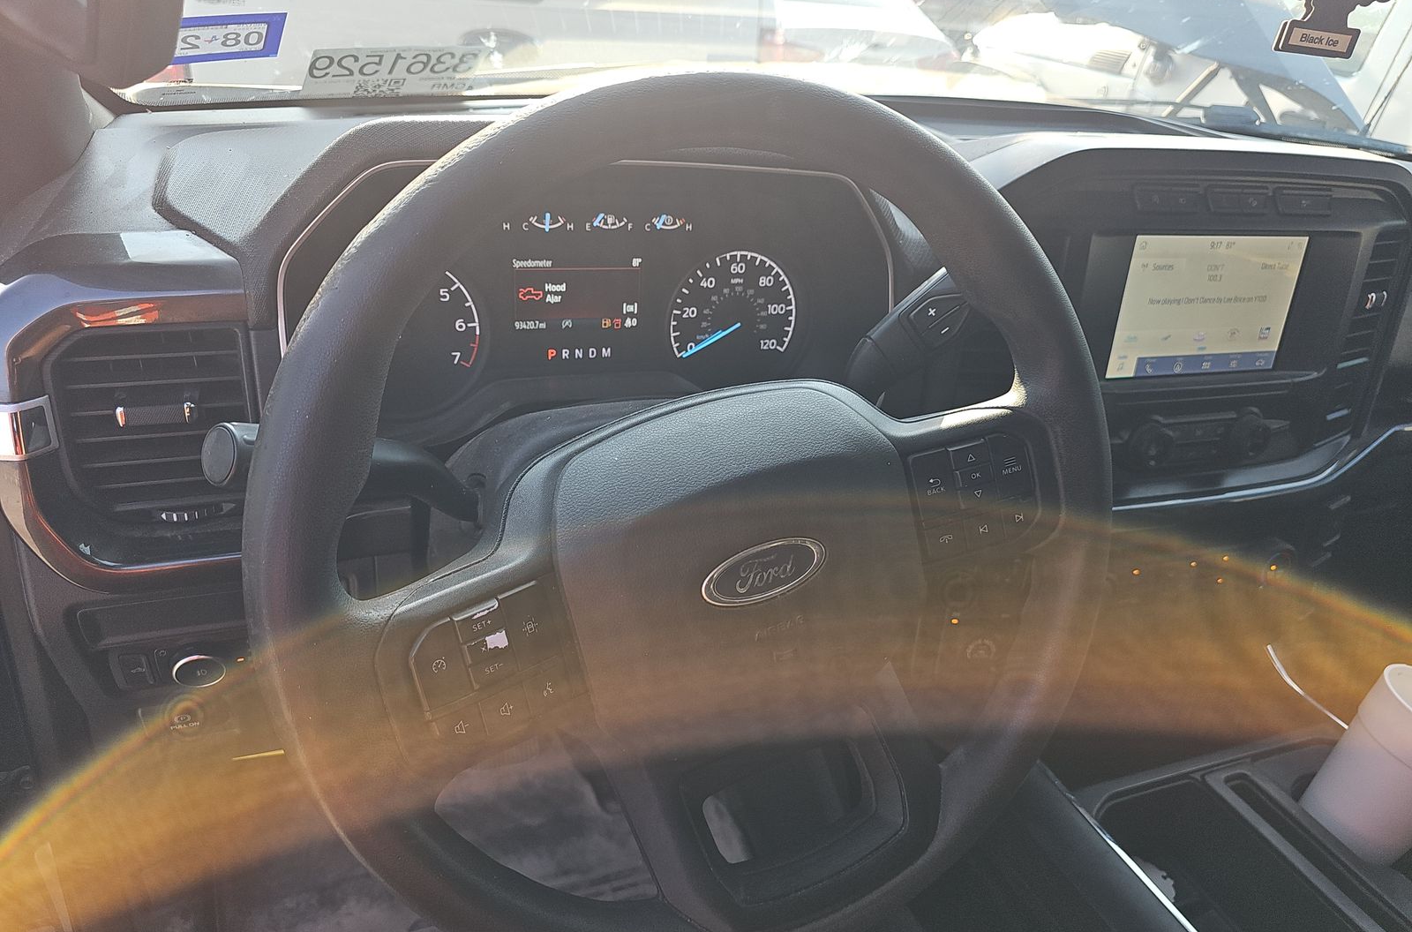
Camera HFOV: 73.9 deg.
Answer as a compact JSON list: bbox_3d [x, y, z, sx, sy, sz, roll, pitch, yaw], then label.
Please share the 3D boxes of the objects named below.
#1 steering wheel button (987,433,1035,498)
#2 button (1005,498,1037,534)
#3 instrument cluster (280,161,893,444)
[{"bbox_3d":[0.143,0.000,0.441,0.018,0.027,0.007,-15,8,-7],"label":"steering wheel button"},{"bbox_3d":[0.148,0.023,0.444,0.016,0.014,0.007,-15,8,-7],"label":"button"},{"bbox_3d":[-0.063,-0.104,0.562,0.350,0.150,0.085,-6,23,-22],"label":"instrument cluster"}]

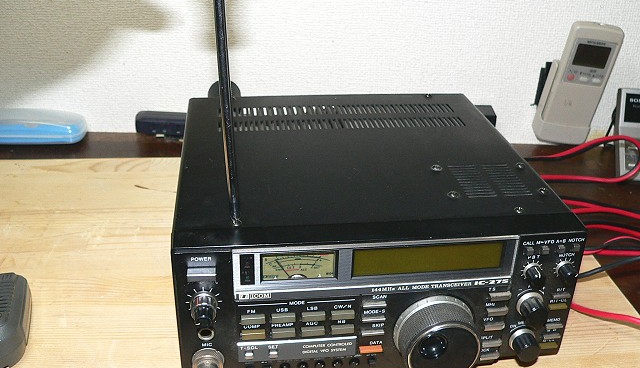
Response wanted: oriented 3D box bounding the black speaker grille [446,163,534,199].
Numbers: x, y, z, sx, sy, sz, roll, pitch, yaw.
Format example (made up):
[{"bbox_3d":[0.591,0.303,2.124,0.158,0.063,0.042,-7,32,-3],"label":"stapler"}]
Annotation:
[{"bbox_3d":[0.113,-0.002,0.447,0.043,0.003,0.044,-2,28,-7],"label":"black speaker grille"}]

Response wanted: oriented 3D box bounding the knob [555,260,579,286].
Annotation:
[{"bbox_3d":[0.149,0.054,0.399,0.011,0.011,0.011,-2,28,-7],"label":"knob"}]

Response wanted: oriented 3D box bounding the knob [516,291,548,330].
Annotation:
[{"bbox_3d":[0.131,0.077,0.407,0.018,0.018,0.013,-2,28,-7],"label":"knob"}]

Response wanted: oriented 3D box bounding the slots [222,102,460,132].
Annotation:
[{"bbox_3d":[0.016,-0.053,0.539,0.195,0.003,0.048,-2,28,-7],"label":"slots"}]

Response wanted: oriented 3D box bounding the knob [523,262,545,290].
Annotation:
[{"bbox_3d":[0.128,0.054,0.396,0.011,0.011,0.011,-2,28,-7],"label":"knob"}]

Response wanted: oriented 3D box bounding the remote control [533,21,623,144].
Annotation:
[{"bbox_3d":[0.290,-0.112,0.755,0.057,0.135,0.026,7,29,-4],"label":"remote control"}]

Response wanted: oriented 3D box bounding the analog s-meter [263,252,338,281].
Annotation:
[{"bbox_3d":[-0.011,0.046,0.379,0.044,0.018,0.006,-2,28,-7],"label":"analog s-meter"}]

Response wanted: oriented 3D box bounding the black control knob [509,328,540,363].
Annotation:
[{"bbox_3d":[0.129,0.102,0.420,0.017,0.017,0.013,-2,28,-7],"label":"black control knob"}]

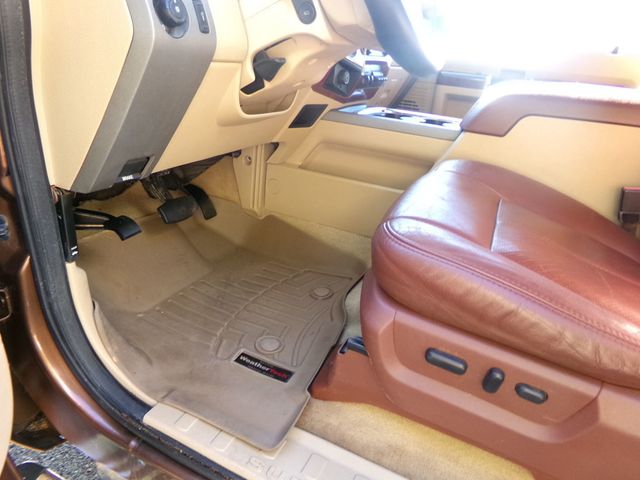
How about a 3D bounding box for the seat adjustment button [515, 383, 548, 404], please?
[{"bbox_3d":[0.305,0.220,0.638,0.043,0.018,0.014,14,39,25],"label":"seat adjustment button"}]

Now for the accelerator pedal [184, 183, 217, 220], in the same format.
[{"bbox_3d":[-0.352,-0.114,1.325,0.032,0.120,0.050,-10,26,38],"label":"accelerator pedal"}]

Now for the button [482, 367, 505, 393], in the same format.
[{"bbox_3d":[0.257,0.207,0.661,0.026,0.040,0.016,14,39,25],"label":"button"}]

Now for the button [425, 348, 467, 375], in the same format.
[{"bbox_3d":[0.195,0.189,0.689,0.065,0.019,0.014,14,39,25],"label":"button"}]

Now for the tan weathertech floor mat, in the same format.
[{"bbox_3d":[-0.226,0.082,1.135,0.640,0.220,0.630,14,39,25],"label":"tan weathertech floor mat"}]

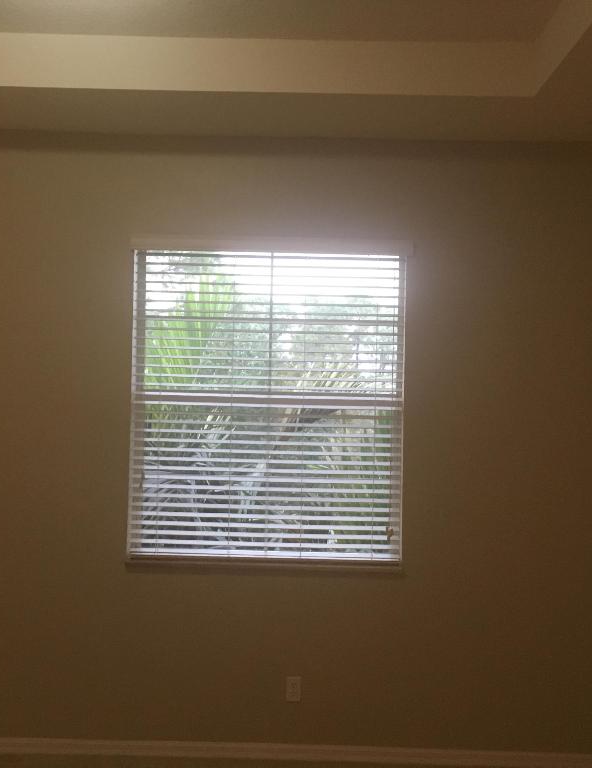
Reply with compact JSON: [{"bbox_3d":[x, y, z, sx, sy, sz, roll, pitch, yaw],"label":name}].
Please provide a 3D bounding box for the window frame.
[{"bbox_3d":[-0.138,0.099,4.060,1.285,1.485,0.065,1,-1,0],"label":"window frame"}]

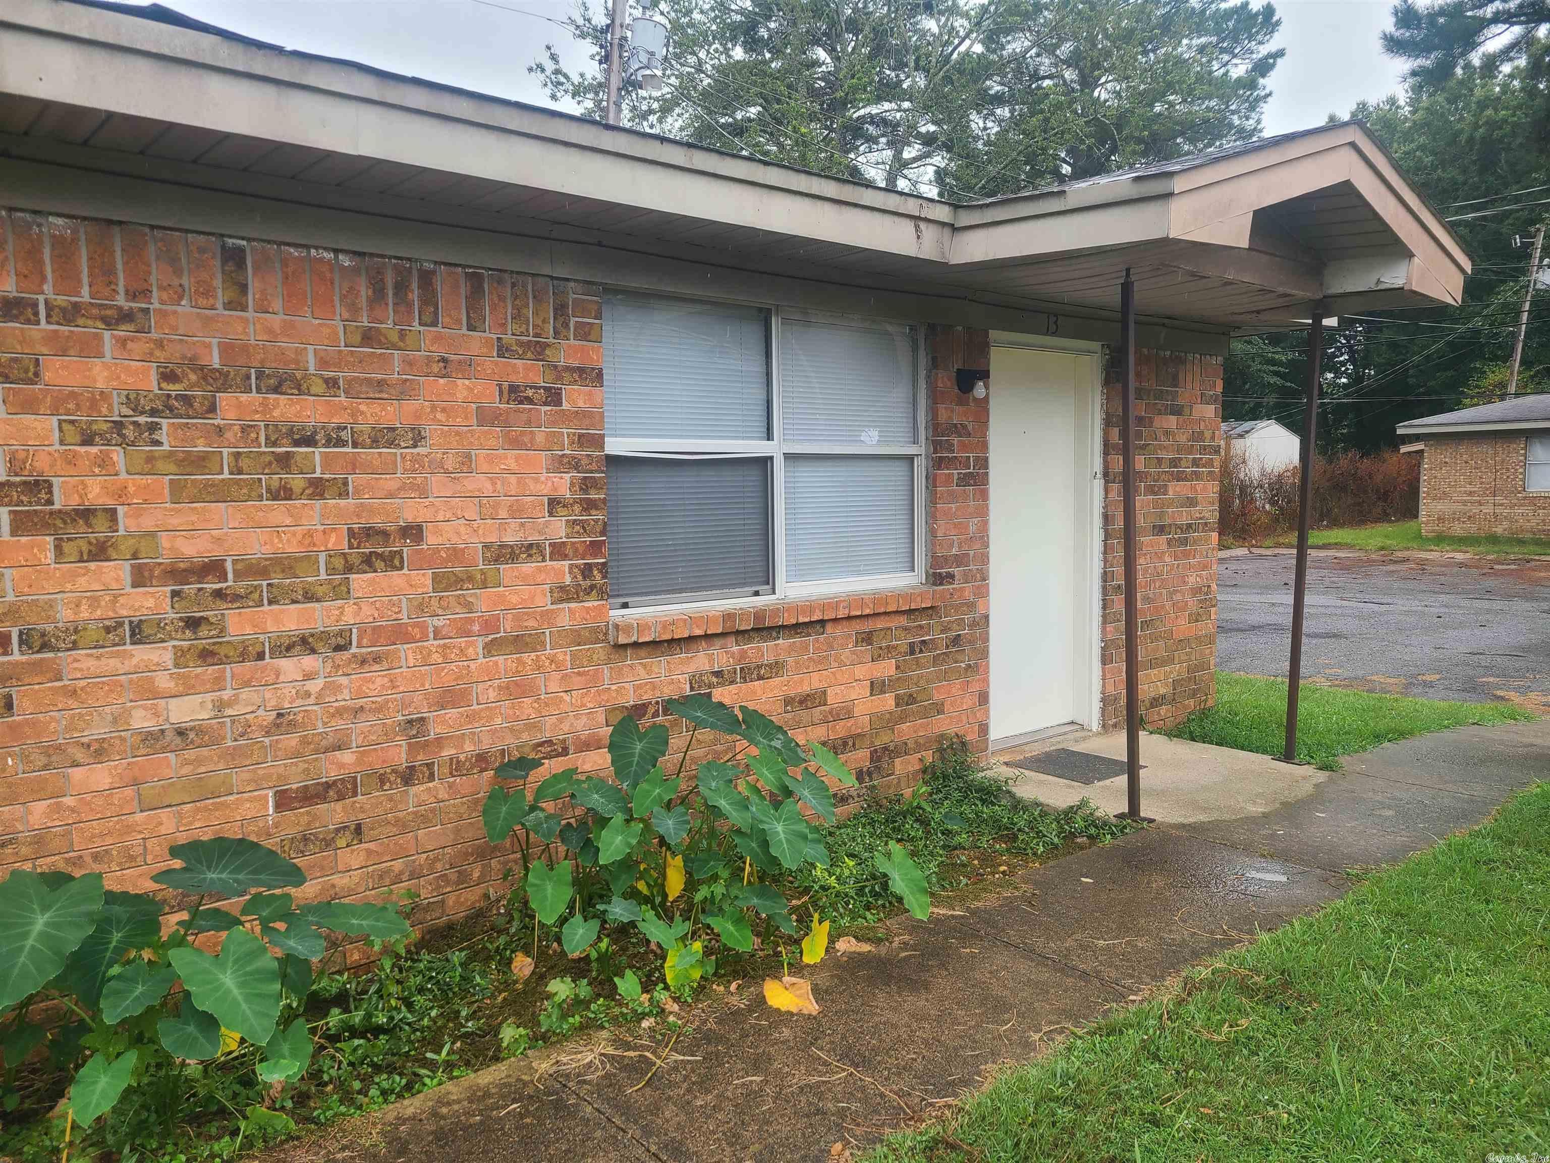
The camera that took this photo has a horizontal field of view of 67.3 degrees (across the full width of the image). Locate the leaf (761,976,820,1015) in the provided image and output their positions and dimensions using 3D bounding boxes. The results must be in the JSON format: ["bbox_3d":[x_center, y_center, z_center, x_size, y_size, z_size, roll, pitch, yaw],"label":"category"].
[{"bbox_3d":[0.049,1.141,3.244,0.150,0.035,0.190,-3,5,-22],"label":"leaf"}]

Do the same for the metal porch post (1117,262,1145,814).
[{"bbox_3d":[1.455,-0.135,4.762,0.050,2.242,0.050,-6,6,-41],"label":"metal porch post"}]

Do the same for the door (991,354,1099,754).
[{"bbox_3d":[1.359,-0.186,6.044,0.880,2.020,0.060,-5,7,-41],"label":"door"}]

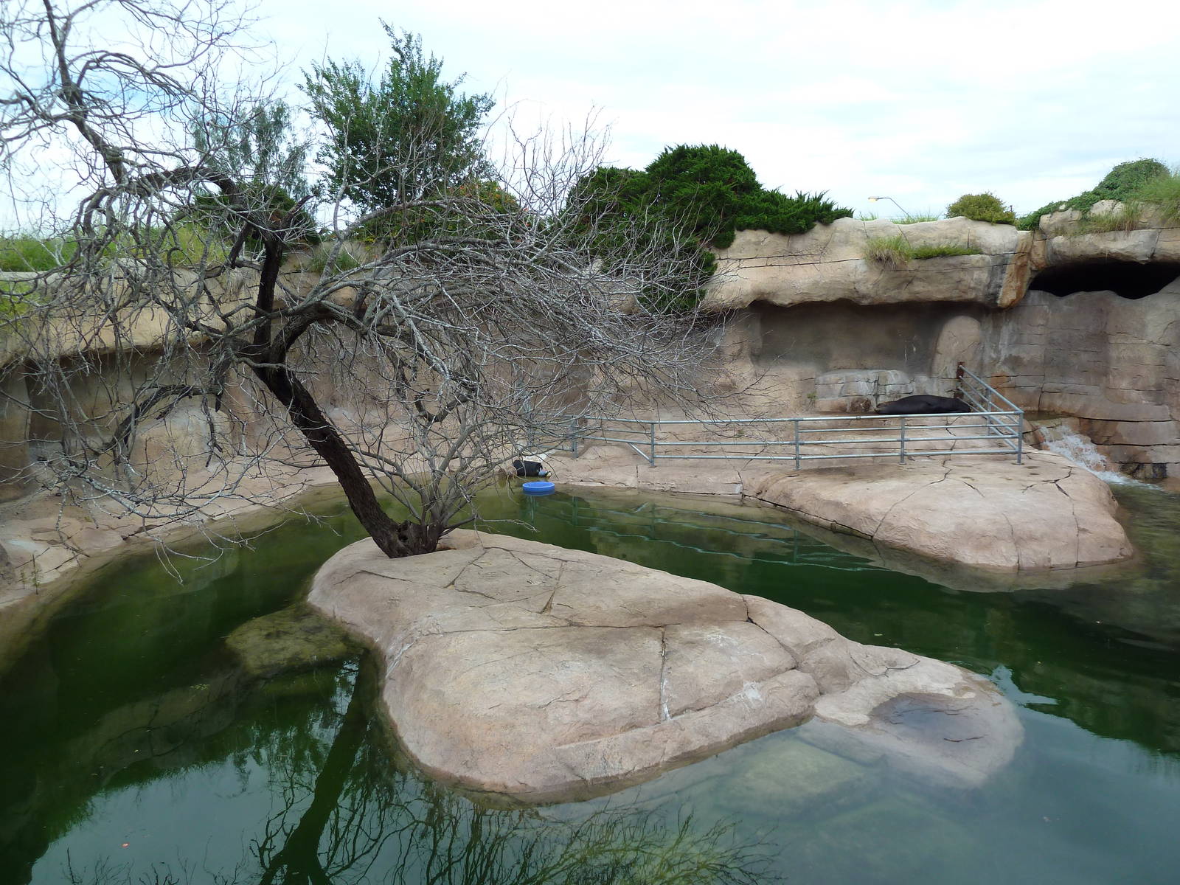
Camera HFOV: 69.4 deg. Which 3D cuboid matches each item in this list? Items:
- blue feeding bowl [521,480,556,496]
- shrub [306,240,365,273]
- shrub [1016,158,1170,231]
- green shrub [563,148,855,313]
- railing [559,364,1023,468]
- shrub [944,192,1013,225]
[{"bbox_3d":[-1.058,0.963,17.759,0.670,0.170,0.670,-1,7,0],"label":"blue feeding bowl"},{"bbox_3d":[-6.438,-4.685,21.600,1.450,0.850,1.100,-1,7,0],"label":"shrub"},{"bbox_3d":[11.448,-5.635,19.400,3.300,1.550,1.800,-1,7,0],"label":"shrub"},{"bbox_3d":[3.158,-5.584,22.200,6.900,4.100,3.300,0,7,8],"label":"green shrub"},{"bbox_3d":[3.710,-0.555,18.572,9.300,2.000,4.200,0,7,10],"label":"railing"},{"bbox_3d":[9.884,-5.900,21.600,1.650,0.850,1.350,-1,7,0],"label":"shrub"}]

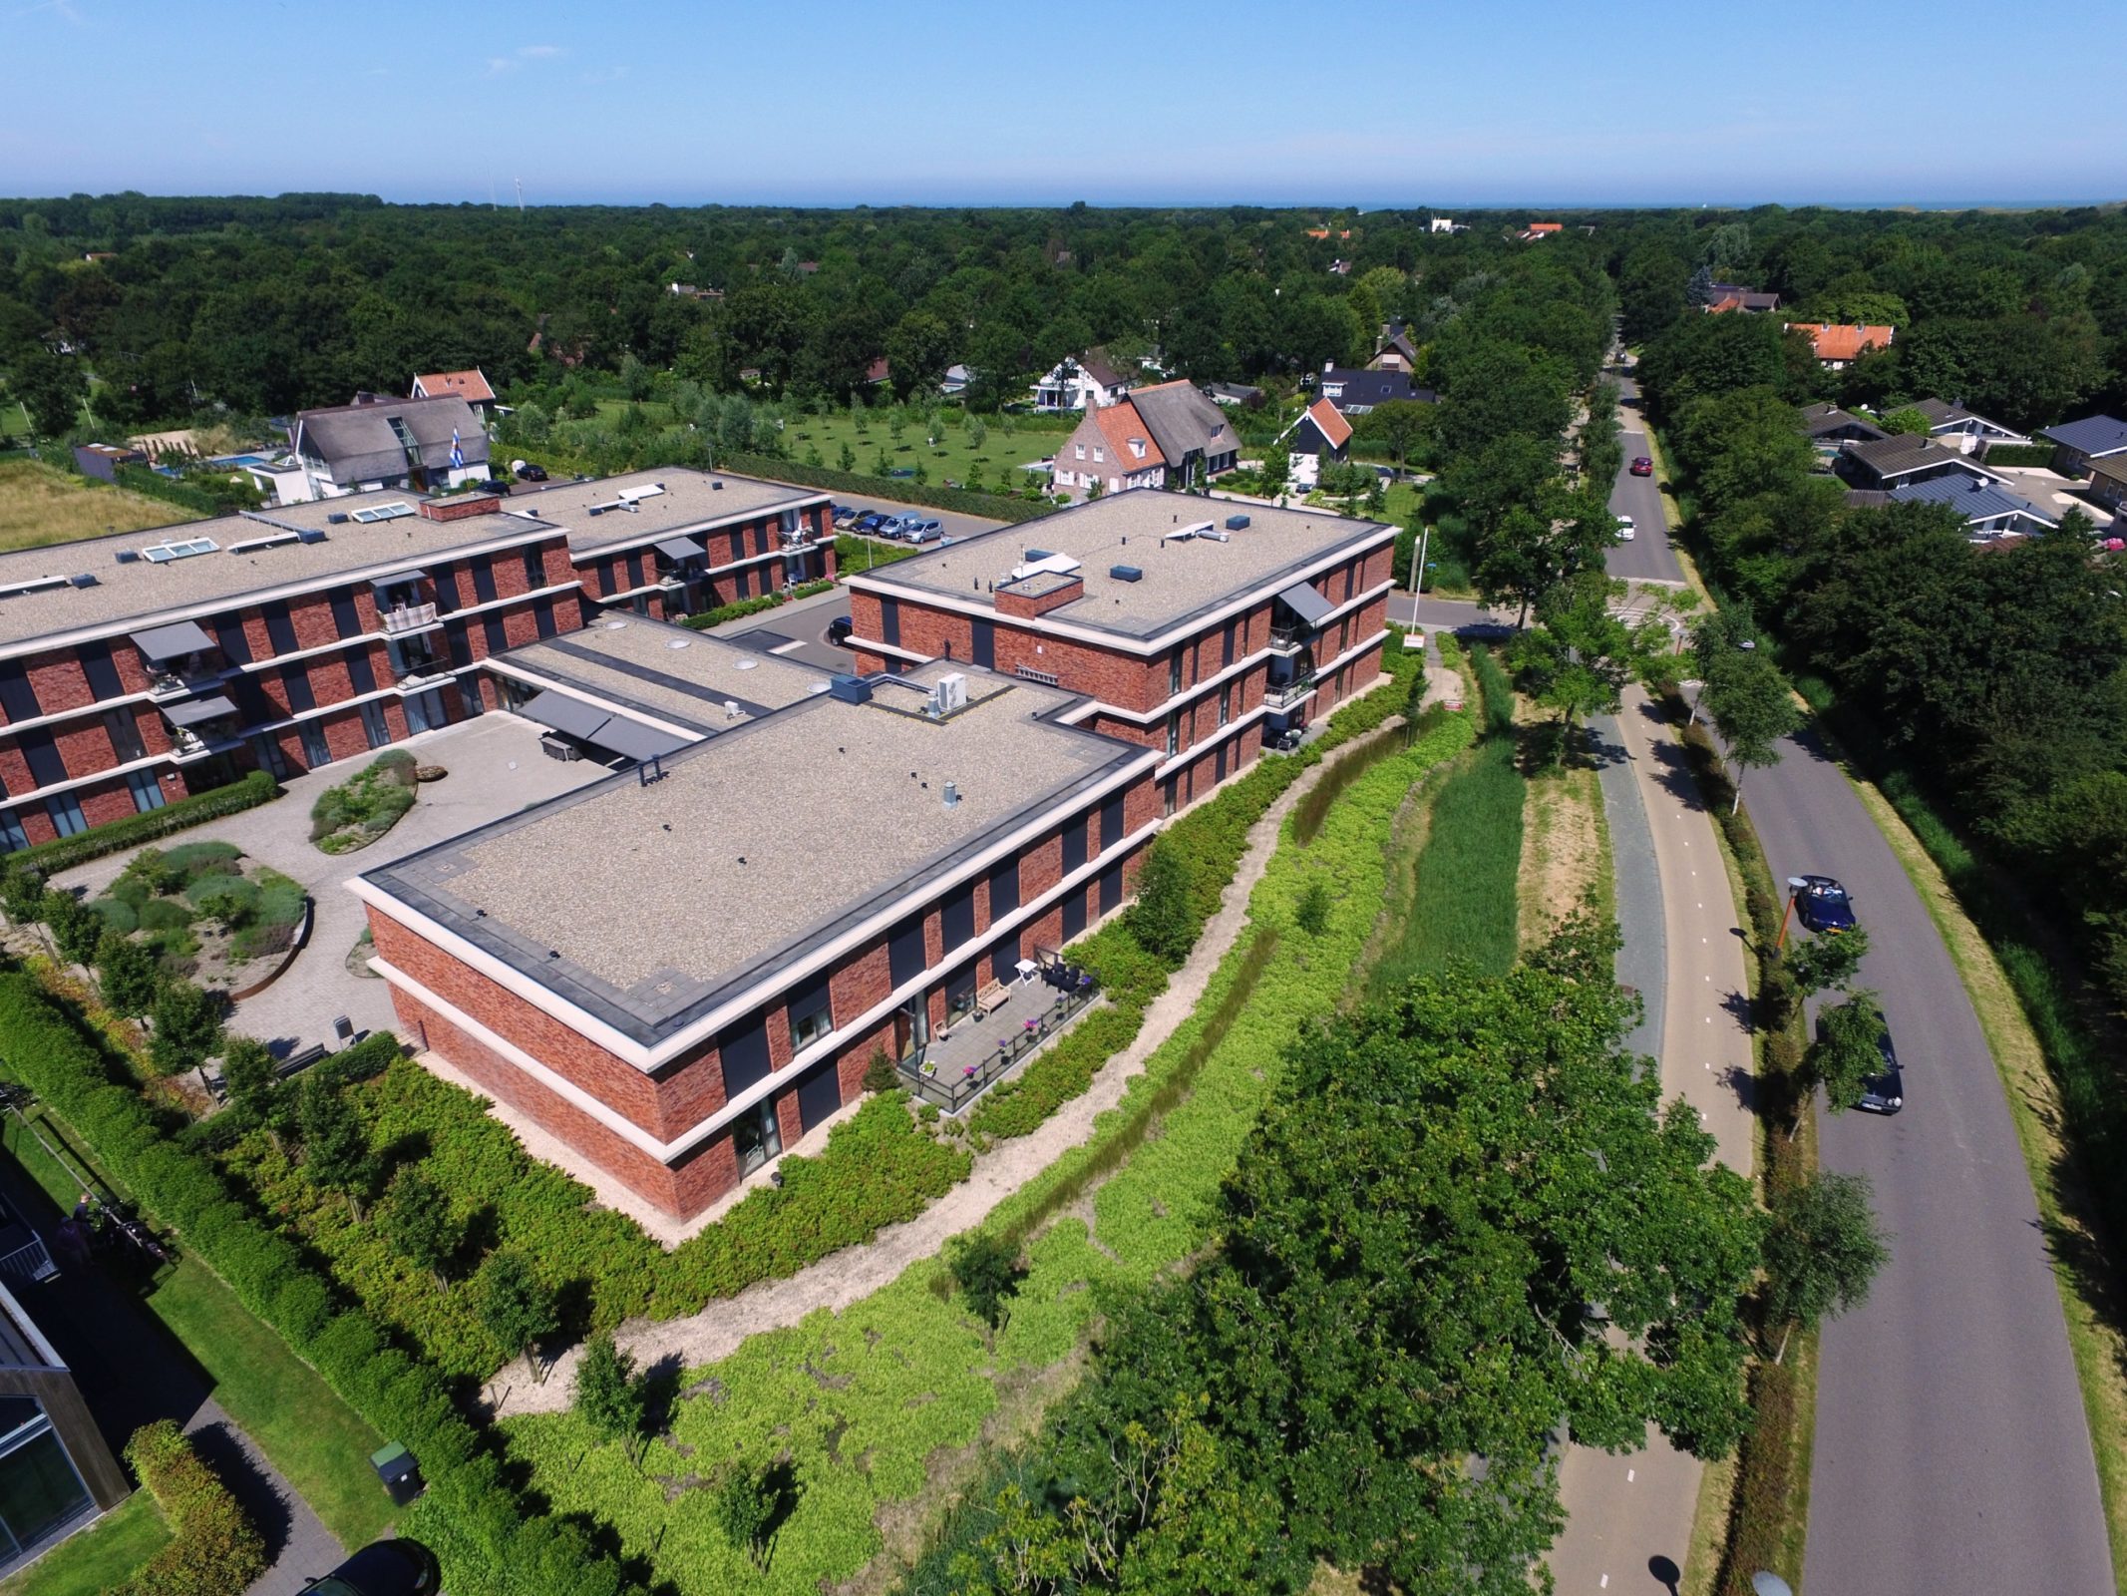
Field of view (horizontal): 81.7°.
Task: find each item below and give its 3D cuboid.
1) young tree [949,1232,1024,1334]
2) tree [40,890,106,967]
[{"bbox_3d":[-1.914,12.836,31.685,1.950,3.880,1.950,0,26,0],"label":"young tree"},{"bbox_3d":[-34.957,5.227,43.755,2.050,4.300,2.050,0,26,0],"label":"tree"}]

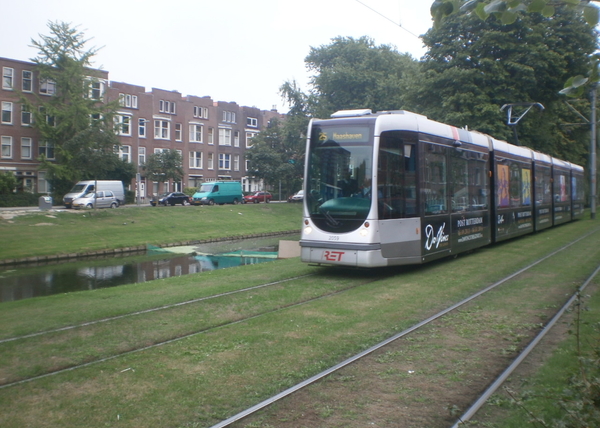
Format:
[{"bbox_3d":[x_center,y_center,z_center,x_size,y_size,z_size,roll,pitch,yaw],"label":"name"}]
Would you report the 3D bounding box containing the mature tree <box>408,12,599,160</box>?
[{"bbox_3d":[14.459,-7.464,45.000,13.500,14.800,12.500,2,3,31],"label":"mature tree"}]

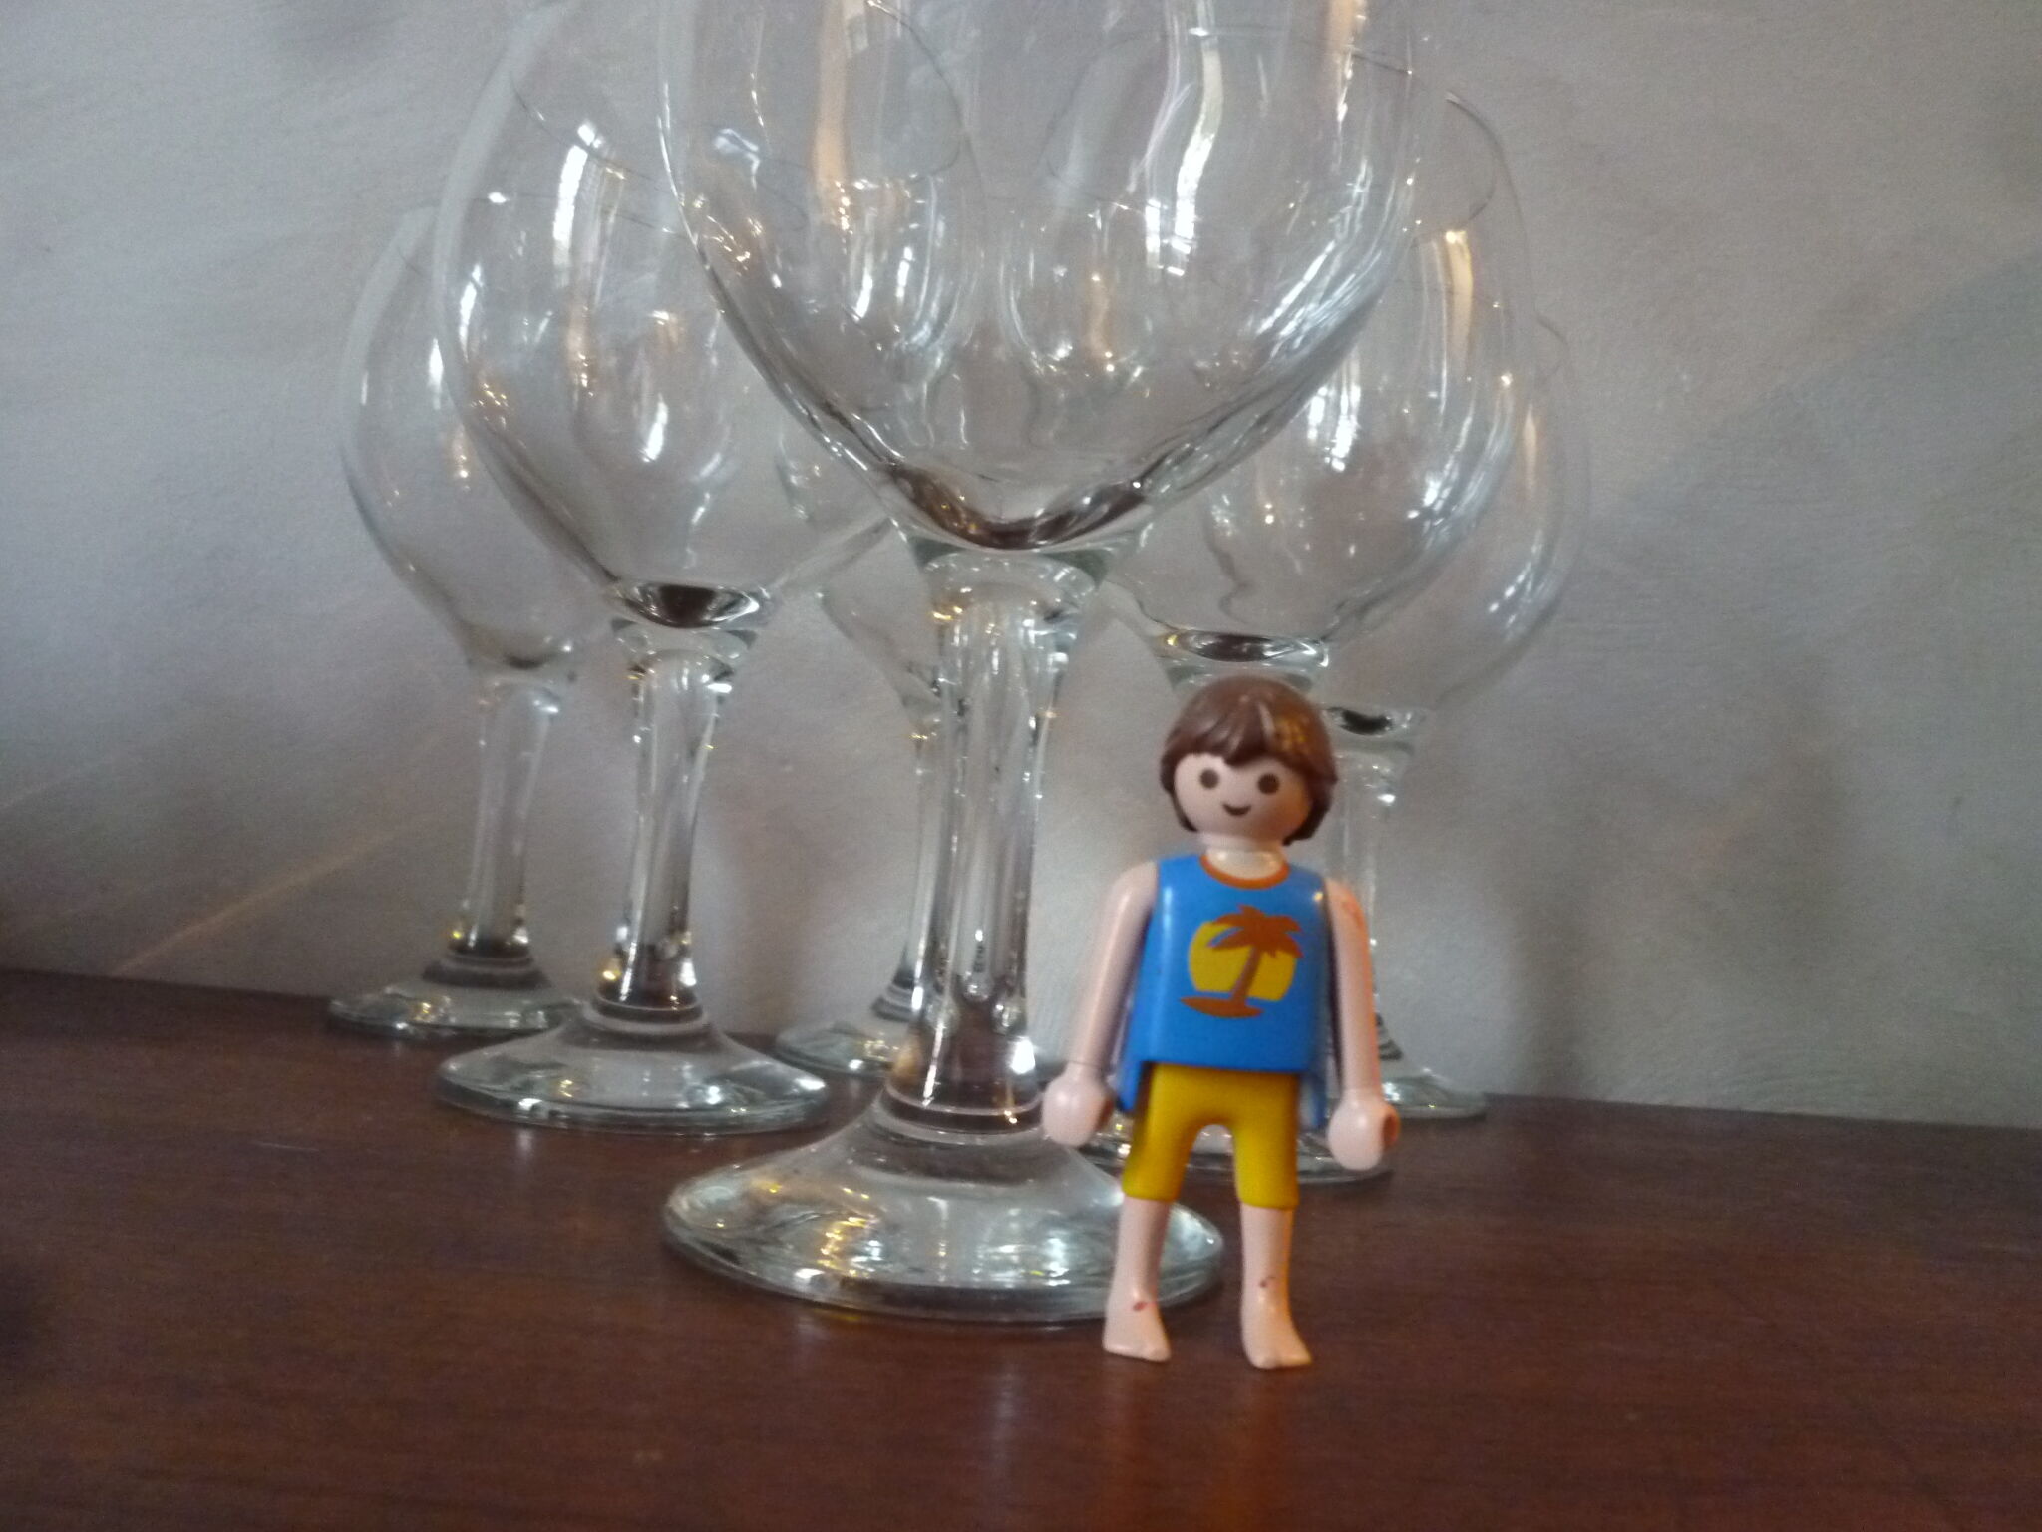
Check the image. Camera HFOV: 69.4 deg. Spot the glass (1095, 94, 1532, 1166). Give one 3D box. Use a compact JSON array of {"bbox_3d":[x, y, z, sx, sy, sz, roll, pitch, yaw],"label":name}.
[{"bbox_3d":[0.043,-0.026,0.296,0.104,0.202,0.104,5,-4,0],"label":"glass"}]

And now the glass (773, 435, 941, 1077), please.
[{"bbox_3d":[-0.019,-0.023,0.397,0.104,0.202,0.104,5,-4,0],"label":"glass"}]

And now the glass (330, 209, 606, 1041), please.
[{"bbox_3d":[-0.131,-0.032,0.392,0.104,0.202,0.104,5,-4,0],"label":"glass"}]

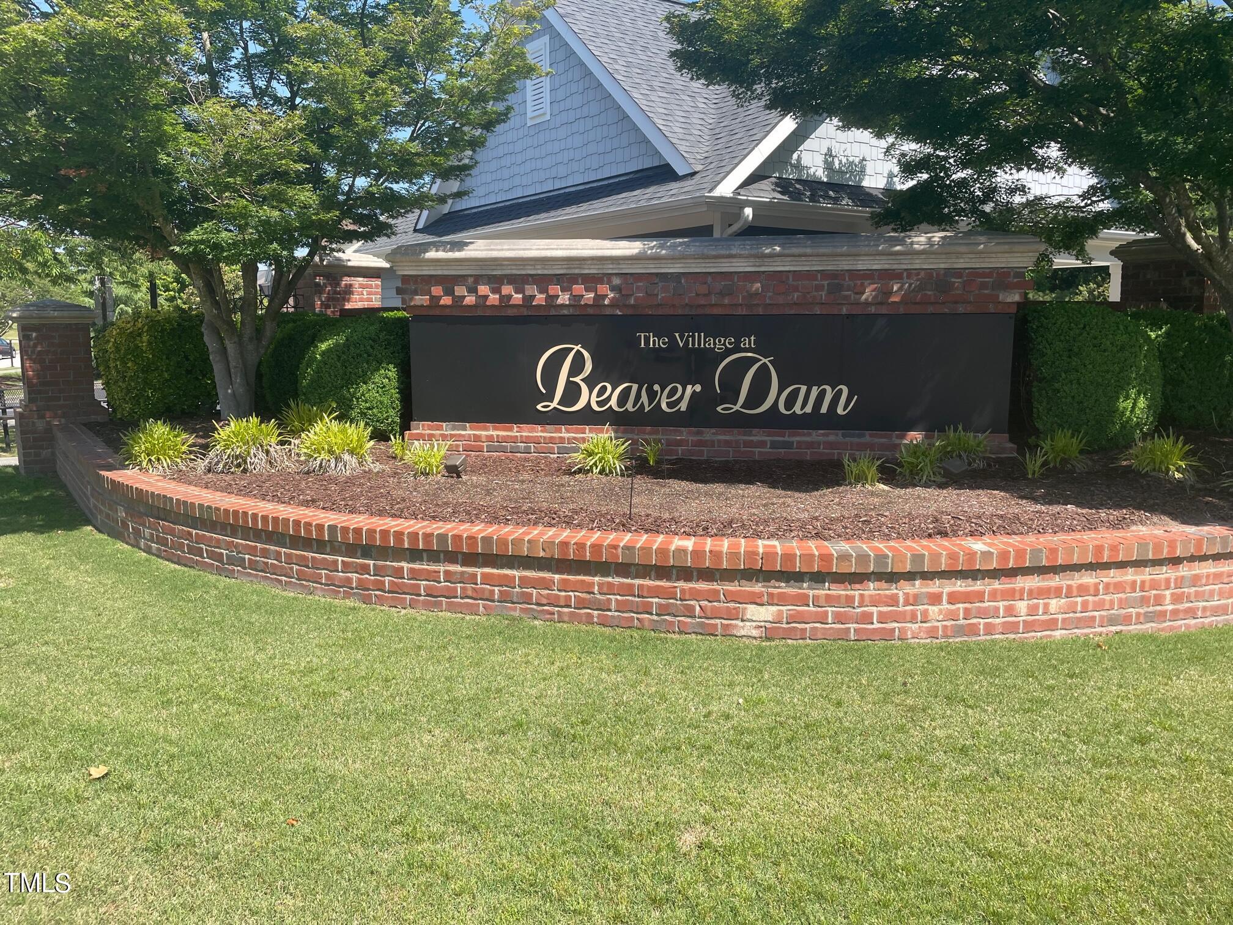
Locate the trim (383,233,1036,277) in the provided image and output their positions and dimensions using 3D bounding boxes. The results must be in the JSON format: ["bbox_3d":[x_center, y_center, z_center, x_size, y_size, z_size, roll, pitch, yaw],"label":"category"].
[{"bbox_3d":[0.687,-1.673,7.518,5.022,0.310,0.913,1,7,11],"label":"trim"}]

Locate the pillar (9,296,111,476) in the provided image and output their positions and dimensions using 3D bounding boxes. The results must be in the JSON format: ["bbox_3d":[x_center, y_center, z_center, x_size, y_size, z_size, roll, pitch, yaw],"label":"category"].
[{"bbox_3d":[-6.047,-0.844,9.992,0.792,1.827,0.792,-5,8,-34],"label":"pillar"}]

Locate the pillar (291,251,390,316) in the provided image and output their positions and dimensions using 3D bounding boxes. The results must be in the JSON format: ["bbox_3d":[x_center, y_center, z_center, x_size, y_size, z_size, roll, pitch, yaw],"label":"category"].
[{"bbox_3d":[-3.473,-1.547,11.612,0.974,2.162,0.974,-4,8,-31],"label":"pillar"}]

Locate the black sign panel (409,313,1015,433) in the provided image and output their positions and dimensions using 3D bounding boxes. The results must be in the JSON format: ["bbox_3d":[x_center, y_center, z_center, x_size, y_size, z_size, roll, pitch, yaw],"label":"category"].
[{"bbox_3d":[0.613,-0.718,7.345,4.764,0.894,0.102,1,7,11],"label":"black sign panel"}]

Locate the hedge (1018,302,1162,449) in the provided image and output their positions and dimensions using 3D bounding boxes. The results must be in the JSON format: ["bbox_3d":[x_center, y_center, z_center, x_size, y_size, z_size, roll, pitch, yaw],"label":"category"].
[{"bbox_3d":[4.255,-0.794,8.272,1.035,1.248,1.015,4,8,28],"label":"hedge"}]

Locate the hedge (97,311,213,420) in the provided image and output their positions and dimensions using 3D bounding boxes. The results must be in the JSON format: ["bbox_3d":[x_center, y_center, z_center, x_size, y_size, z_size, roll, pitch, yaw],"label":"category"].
[{"bbox_3d":[-5.408,-1.162,10.911,1.269,1.269,1.117,-3,8,-28],"label":"hedge"}]

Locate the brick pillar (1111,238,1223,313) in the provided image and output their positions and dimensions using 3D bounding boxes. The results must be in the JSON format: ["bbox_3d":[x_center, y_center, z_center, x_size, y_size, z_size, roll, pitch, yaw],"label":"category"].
[{"bbox_3d":[5.974,-1.322,9.942,0.985,2.172,0.985,6,9,42],"label":"brick pillar"}]

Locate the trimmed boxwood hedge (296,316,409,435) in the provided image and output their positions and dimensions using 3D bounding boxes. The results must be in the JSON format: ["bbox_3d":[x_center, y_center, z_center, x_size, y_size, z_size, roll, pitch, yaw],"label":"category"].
[{"bbox_3d":[-2.604,-0.894,9.186,1.015,1.188,1.015,-2,7,-14],"label":"trimmed boxwood hedge"}]

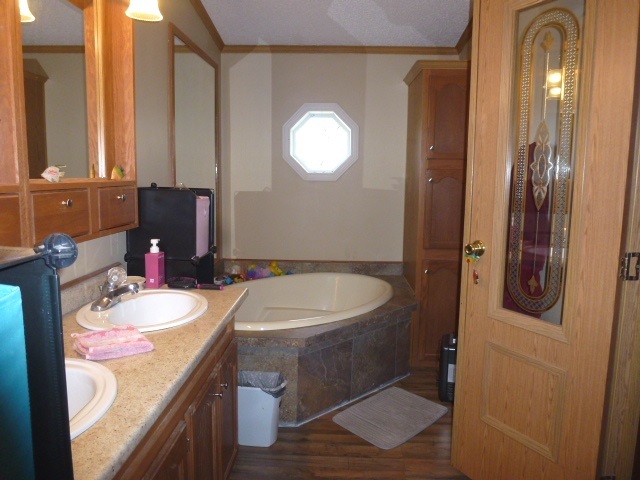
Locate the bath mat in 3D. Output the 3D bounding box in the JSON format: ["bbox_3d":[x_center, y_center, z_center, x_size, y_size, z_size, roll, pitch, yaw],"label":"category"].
[{"bbox_3d":[0.416,1.008,2.592,0.600,0.014,0.410,-7,11,-43],"label":"bath mat"}]

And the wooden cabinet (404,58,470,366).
[{"bbox_3d":[0.899,-0.166,3.390,0.520,2.130,0.660,1,8,1],"label":"wooden cabinet"}]

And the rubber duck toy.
[{"bbox_3d":[-0.348,0.239,3.576,0.130,0.125,0.100,1,8,1],"label":"rubber duck toy"}]

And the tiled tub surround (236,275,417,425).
[{"bbox_3d":[-0.081,0.678,3.126,1.510,0.510,1.480,1,8,1],"label":"tiled tub surround"}]

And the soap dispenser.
[{"bbox_3d":[-0.690,0.094,1.853,0.056,0.205,0.060,1,8,1],"label":"soap dispenser"}]

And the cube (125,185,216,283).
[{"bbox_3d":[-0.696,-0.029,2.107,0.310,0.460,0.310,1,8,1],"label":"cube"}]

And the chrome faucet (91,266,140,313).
[{"bbox_3d":[-0.729,0.164,1.590,0.150,0.135,0.150,1,8,1],"label":"chrome faucet"}]

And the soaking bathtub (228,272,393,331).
[{"bbox_3d":[-0.113,0.559,3.110,1.040,0.420,1.450,8,11,43],"label":"soaking bathtub"}]

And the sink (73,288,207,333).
[{"bbox_3d":[-0.602,0.309,1.572,0.410,0.170,0.500,1,8,1],"label":"sink"}]

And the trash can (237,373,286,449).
[{"bbox_3d":[-0.299,0.880,2.316,0.250,0.330,0.200,1,8,1],"label":"trash can"}]

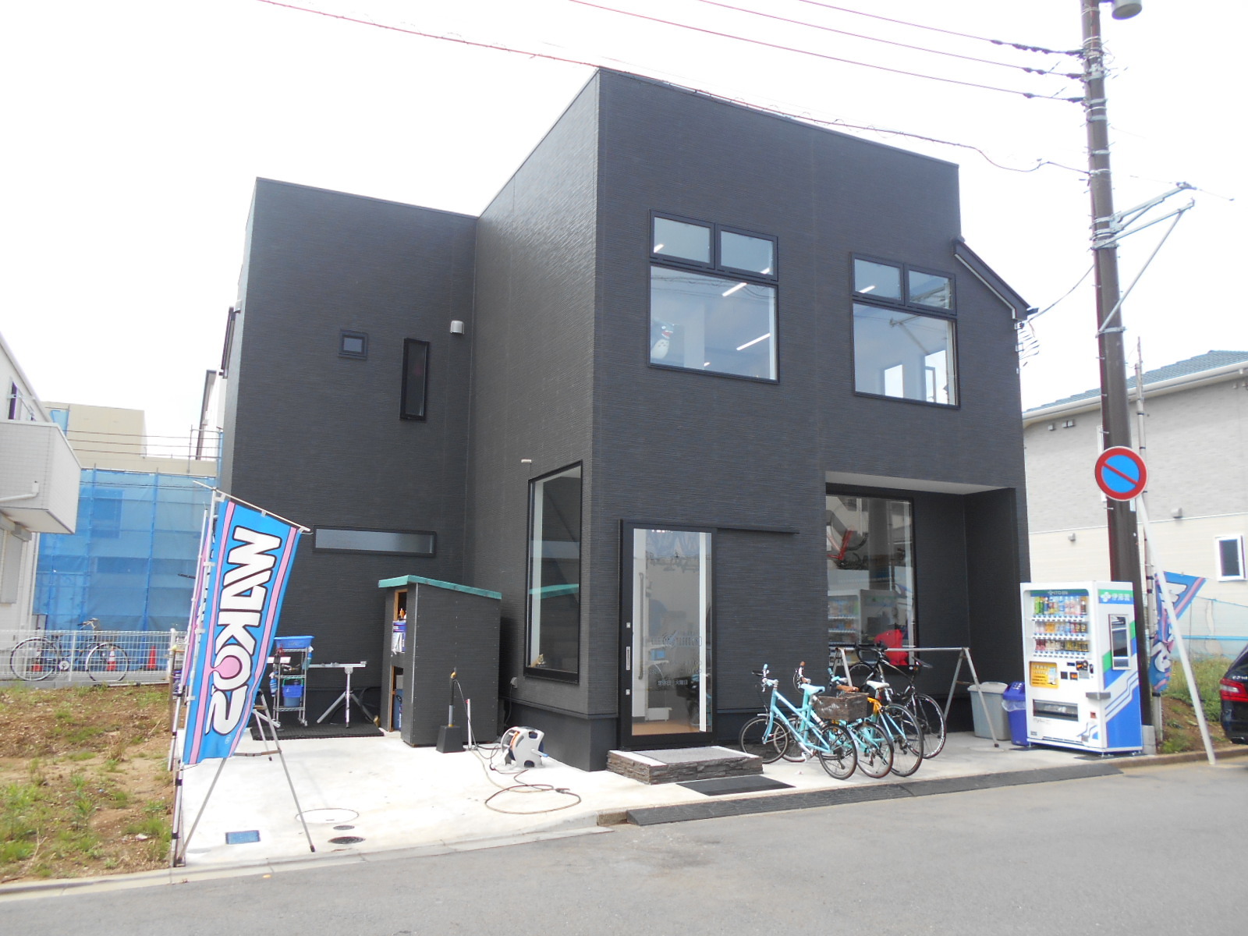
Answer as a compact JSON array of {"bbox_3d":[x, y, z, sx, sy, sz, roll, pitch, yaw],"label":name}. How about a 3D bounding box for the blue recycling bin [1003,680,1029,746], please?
[{"bbox_3d":[4.693,2.843,10.904,0.370,0.720,0.350,5,-9,-25],"label":"blue recycling bin"}]

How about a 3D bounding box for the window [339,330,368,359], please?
[{"bbox_3d":[-3.777,-1.707,13.089,0.368,0.397,0.120,5,-9,-25],"label":"window"}]

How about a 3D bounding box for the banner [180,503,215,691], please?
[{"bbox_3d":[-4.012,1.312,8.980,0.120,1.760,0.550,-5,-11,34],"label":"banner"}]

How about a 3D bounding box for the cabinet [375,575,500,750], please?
[{"bbox_3d":[-2.337,2.317,11.592,1.100,1.910,1.840,5,-9,-25],"label":"cabinet"}]

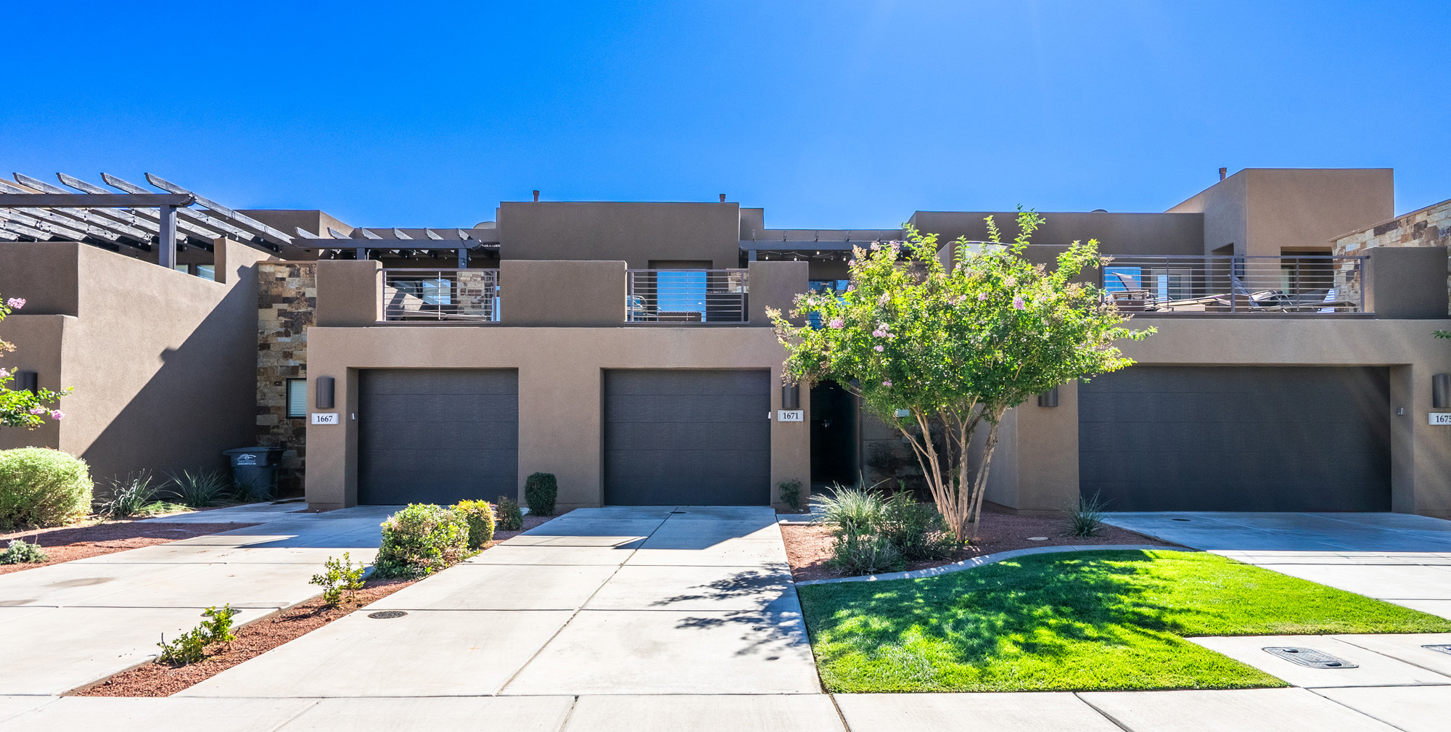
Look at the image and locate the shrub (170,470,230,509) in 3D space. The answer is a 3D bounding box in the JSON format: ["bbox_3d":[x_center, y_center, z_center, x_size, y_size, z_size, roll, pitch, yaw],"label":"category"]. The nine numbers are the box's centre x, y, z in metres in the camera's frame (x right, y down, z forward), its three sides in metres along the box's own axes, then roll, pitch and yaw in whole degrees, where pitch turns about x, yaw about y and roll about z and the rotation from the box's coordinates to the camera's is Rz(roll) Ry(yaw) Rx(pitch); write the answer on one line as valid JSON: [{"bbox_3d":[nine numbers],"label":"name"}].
[{"bbox_3d":[-9.127,2.137,11.200,0.840,0.650,0.840,0,-3,2],"label":"shrub"}]

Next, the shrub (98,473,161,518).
[{"bbox_3d":[-9.415,2.063,10.200,0.800,0.660,0.800,0,-3,2],"label":"shrub"}]

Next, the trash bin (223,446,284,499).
[{"bbox_3d":[-9.255,2.111,12.700,0.820,1.080,0.660,0,-3,2],"label":"trash bin"}]

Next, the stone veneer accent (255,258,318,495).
[{"bbox_3d":[-9.117,0.271,13.400,1.300,4.800,0.300,0,-3,2],"label":"stone veneer accent"}]

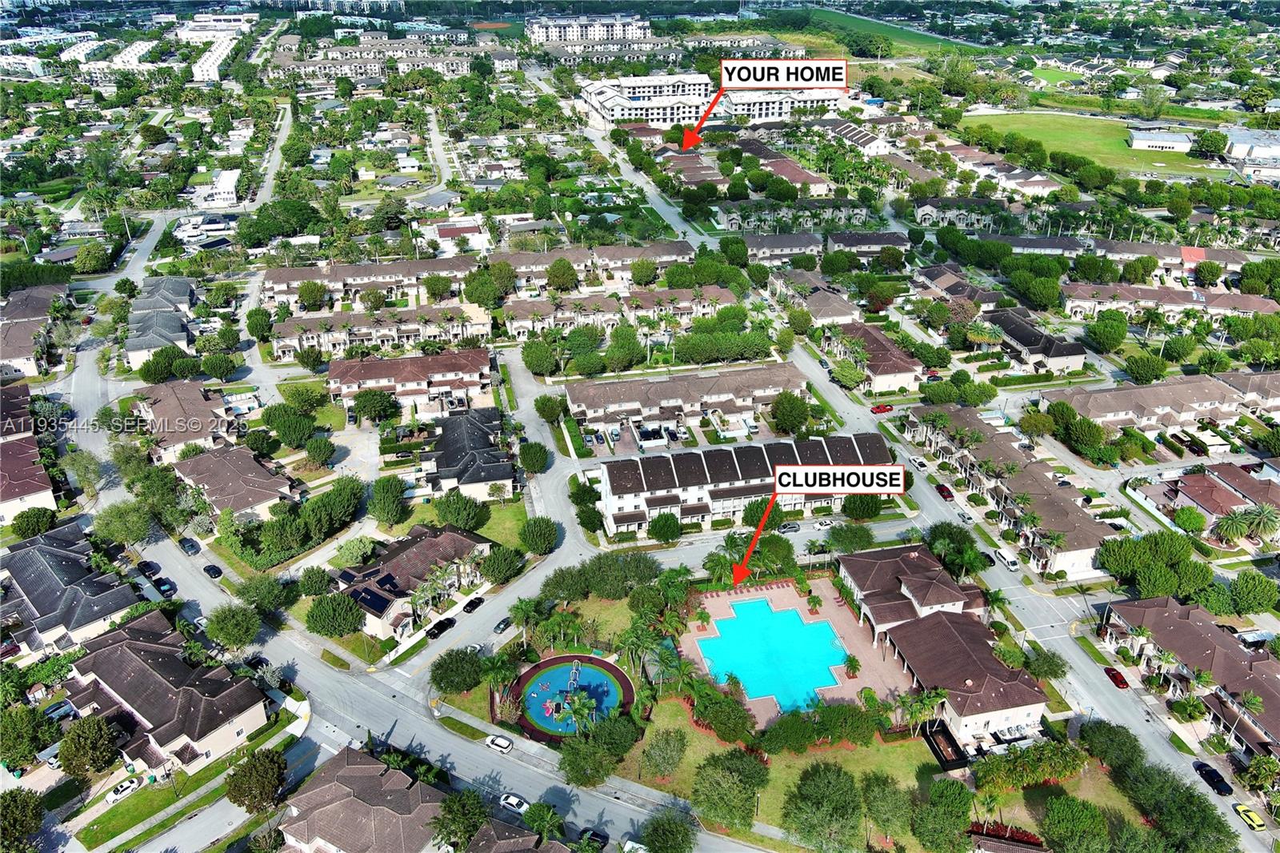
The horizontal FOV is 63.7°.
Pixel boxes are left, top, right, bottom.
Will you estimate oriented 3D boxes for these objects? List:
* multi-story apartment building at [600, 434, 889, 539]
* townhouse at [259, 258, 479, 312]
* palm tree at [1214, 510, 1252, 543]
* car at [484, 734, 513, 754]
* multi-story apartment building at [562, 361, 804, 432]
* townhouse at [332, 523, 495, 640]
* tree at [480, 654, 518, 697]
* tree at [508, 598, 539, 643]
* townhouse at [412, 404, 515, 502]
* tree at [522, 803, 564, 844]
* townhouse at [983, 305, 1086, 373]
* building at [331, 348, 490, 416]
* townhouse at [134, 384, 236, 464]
[{"bbox_3d":[23.670,11.040,228.910,63.300,12.700,16.200,-6,28,-11],"label":"multi-story apartment building"},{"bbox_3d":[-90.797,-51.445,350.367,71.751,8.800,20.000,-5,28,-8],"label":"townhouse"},{"bbox_3d":[120.832,21.052,210.405,7.700,7.000,7.700,-6,28,-10],"label":"palm tree"},{"bbox_3d":[-21.250,47.556,155.272,4.400,1.600,1.820,15,31,27],"label":"car"},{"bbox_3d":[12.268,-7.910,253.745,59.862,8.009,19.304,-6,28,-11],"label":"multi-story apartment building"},{"bbox_3d":[-42.854,26.362,188.926,21.049,8.009,27.826,18,33,30],"label":"townhouse"},{"bbox_3d":[-22.030,39.780,159.970,5.500,7.300,5.500,-6,28,-11],"label":"tree"},{"bbox_3d":[-20.502,35.059,181.991,5.500,10.000,5.500,-6,28,-10],"label":"tree"},{"bbox_3d":[-40.243,5.358,240.602,20.000,8.800,37.600,-6,28,-11],"label":"townhouse"},{"bbox_3d":[-12.560,52.920,134.780,5.300,7.000,5.300,-6,28,-11],"label":"tree"},{"bbox_3d":[110.760,-25.956,298.900,20.000,8.800,37.600,-6,28,-11],"label":"townhouse"},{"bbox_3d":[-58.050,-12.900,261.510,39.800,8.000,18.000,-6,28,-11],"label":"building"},{"bbox_3d":[-115.210,-3.150,261.190,21.000,8.200,36.000,-14,31,-25],"label":"townhouse"}]

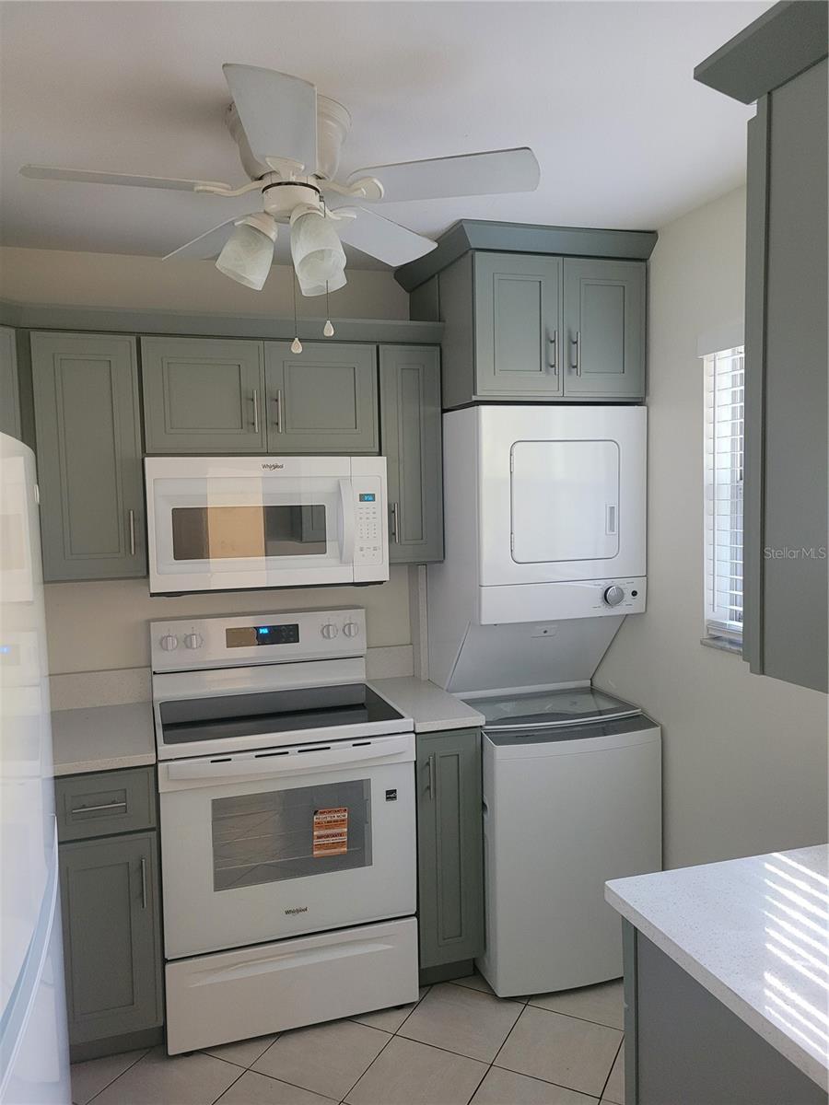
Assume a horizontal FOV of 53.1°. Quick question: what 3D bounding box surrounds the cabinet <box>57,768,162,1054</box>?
[{"bbox_3d":[-0.968,1.014,2.625,0.302,0.876,0.616,-3,5,-18],"label":"cabinet"}]

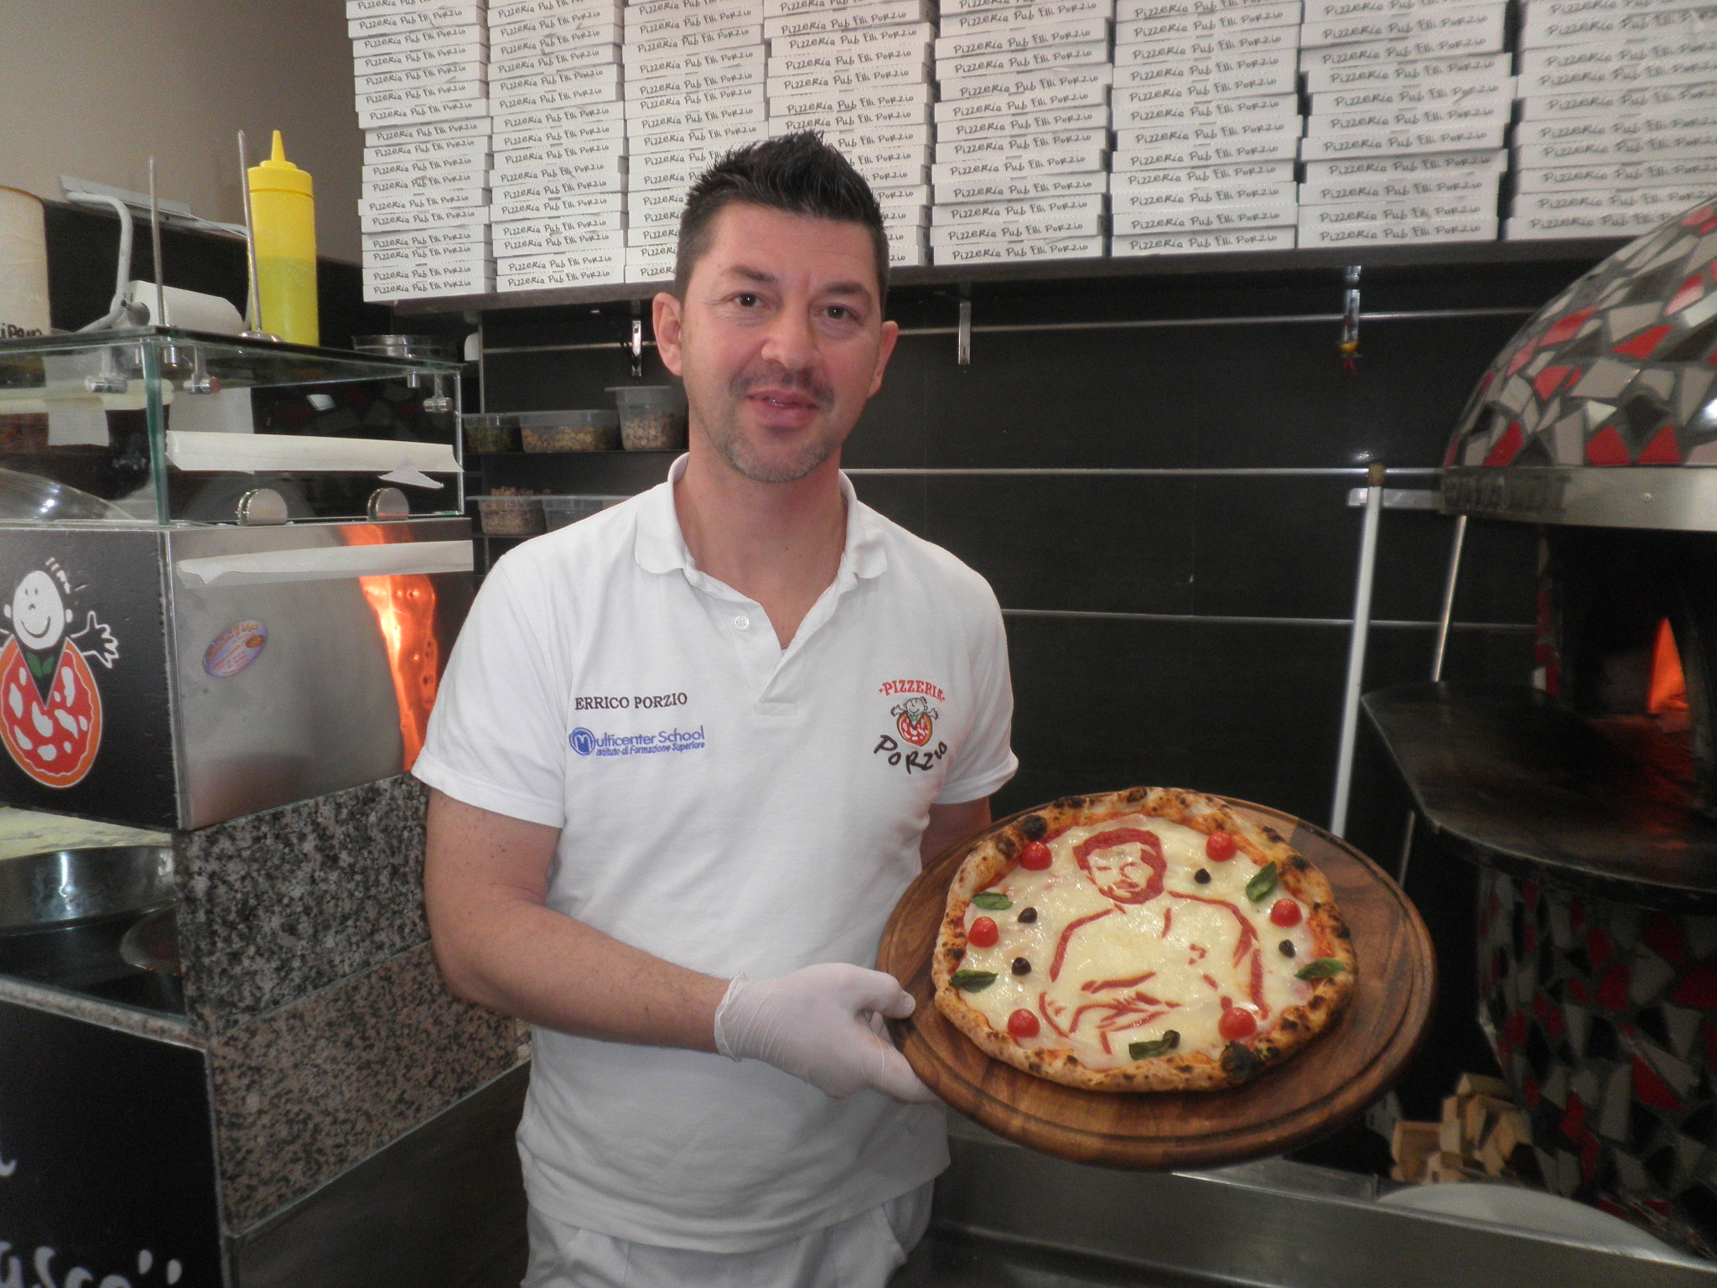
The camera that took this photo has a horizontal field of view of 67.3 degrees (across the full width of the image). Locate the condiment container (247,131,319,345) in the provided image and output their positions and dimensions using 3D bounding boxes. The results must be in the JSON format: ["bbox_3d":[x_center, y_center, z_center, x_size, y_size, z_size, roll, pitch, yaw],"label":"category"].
[{"bbox_3d":[-0.631,-0.438,1.410,0.067,0.238,0.067,0,8,0],"label":"condiment container"}]

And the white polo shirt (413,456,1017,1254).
[{"bbox_3d":[-0.105,0.160,1.125,0.525,0.635,0.290,-3,8,-20],"label":"white polo shirt"}]

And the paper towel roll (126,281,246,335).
[{"bbox_3d":[-0.872,-0.413,1.660,0.094,0.094,0.152,2,8,16],"label":"paper towel roll"}]

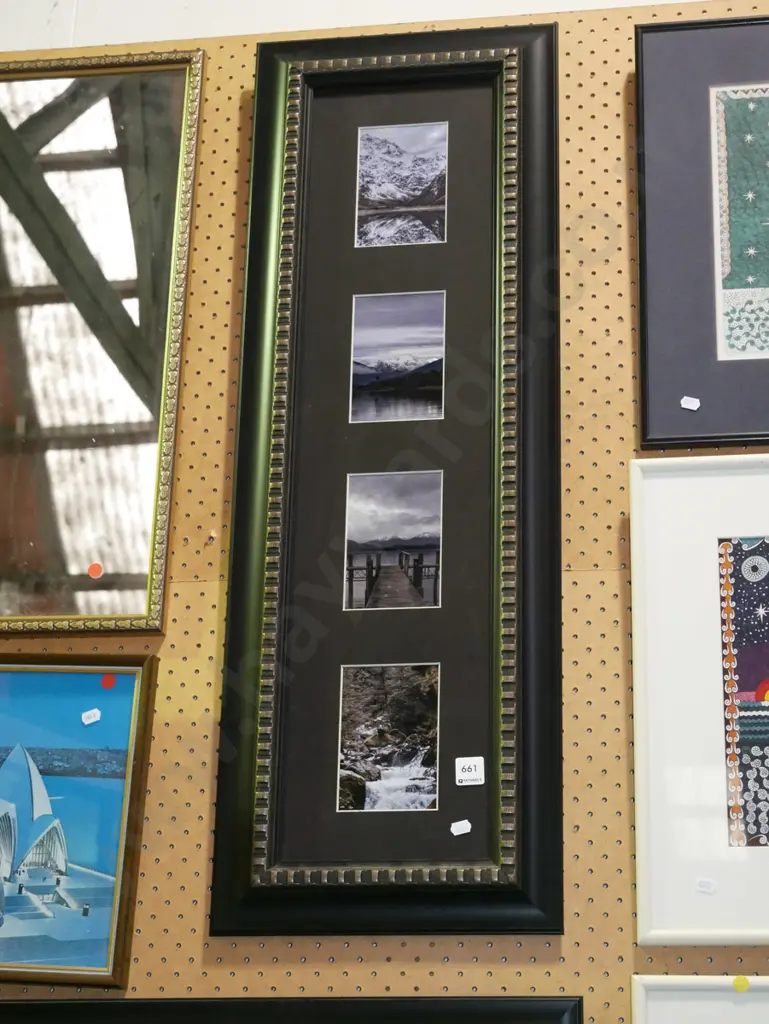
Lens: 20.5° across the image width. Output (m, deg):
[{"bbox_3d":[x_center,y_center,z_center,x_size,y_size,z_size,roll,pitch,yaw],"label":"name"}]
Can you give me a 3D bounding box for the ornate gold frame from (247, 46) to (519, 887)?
[{"bbox_3d":[0.010,-0.066,2.014,0.236,0.848,0.020,-2,-22,9],"label":"ornate gold frame"}]

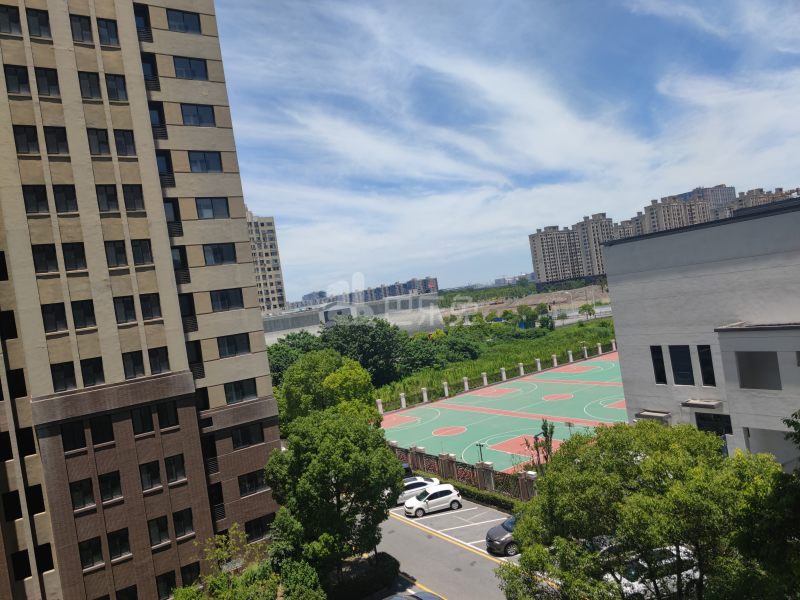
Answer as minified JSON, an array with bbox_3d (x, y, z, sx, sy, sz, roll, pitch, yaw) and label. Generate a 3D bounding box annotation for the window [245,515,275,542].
[{"bbox_3d":[-8.849,14.510,36.832,1.946,1.286,0.150,-9,1,-35],"label":"window"}]

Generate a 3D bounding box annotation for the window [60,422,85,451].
[{"bbox_3d":[-16.129,6.696,28.501,0.971,1.379,0.150,-9,1,-35],"label":"window"}]

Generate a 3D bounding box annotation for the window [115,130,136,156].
[{"bbox_3d":[-14.838,-8.504,31.246,0.950,1.366,0.150,-9,1,-35],"label":"window"}]

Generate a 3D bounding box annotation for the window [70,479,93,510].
[{"bbox_3d":[-15.559,9.564,28.330,0.947,1.344,0.150,-9,1,-35],"label":"window"}]

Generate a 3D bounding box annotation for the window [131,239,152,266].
[{"bbox_3d":[-13.522,-2.509,30.385,0.950,1.370,0.200,-9,0,-35],"label":"window"}]

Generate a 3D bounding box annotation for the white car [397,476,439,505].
[{"bbox_3d":[0.758,13.893,41.960,4.550,1.470,1.790,-9,1,-8],"label":"white car"}]

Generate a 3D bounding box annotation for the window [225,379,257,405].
[{"bbox_3d":[-10.241,5.898,37.271,2.036,1.319,0.150,-9,1,-35],"label":"window"}]

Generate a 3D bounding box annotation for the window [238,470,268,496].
[{"bbox_3d":[-8.992,11.343,35.994,1.950,1.300,0.200,-9,0,-35],"label":"window"}]

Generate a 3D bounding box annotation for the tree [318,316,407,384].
[{"bbox_3d":[-6.238,8.841,96.112,13.000,11.400,11.500,-8,1,0],"label":"tree"}]

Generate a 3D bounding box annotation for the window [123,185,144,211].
[{"bbox_3d":[-14.339,-5.542,31.169,0.982,1.398,0.150,-9,1,-35],"label":"window"}]

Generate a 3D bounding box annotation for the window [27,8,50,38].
[{"bbox_3d":[-17.827,-13.613,28.520,0.935,1.367,0.150,-9,1,-35],"label":"window"}]

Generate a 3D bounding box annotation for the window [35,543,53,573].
[{"bbox_3d":[-17.963,13.077,29.218,0.700,1.403,0.150,-9,1,-35],"label":"window"}]

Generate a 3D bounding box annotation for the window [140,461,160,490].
[{"bbox_3d":[-13.109,9.196,30.350,0.949,1.379,0.150,-9,1,-35],"label":"window"}]

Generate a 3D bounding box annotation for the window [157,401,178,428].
[{"bbox_3d":[-12.385,6.107,30.801,0.935,1.344,0.150,-9,1,-35],"label":"window"}]

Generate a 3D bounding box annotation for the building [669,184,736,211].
[{"bbox_3d":[300.859,-72.966,569.014,62.100,72.700,36.720,-9,1,-35],"label":"building"}]

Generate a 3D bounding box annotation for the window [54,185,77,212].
[{"bbox_3d":[-16.823,-5.099,29.080,0.954,1.379,0.150,-9,1,-35],"label":"window"}]

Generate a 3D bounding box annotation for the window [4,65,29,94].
[{"bbox_3d":[-18.857,-10.842,28.513,0.982,1.398,0.150,-9,1,-35],"label":"window"}]

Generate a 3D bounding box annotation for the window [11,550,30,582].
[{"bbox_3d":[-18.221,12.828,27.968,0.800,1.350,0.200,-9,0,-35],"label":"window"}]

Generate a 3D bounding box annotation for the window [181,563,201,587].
[{"bbox_3d":[-11.208,14.971,31.257,0.944,1.372,0.140,-9,1,-35],"label":"window"}]

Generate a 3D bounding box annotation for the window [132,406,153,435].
[{"bbox_3d":[-13.632,6.372,30.587,0.974,1.398,0.150,-9,1,-35],"label":"window"}]

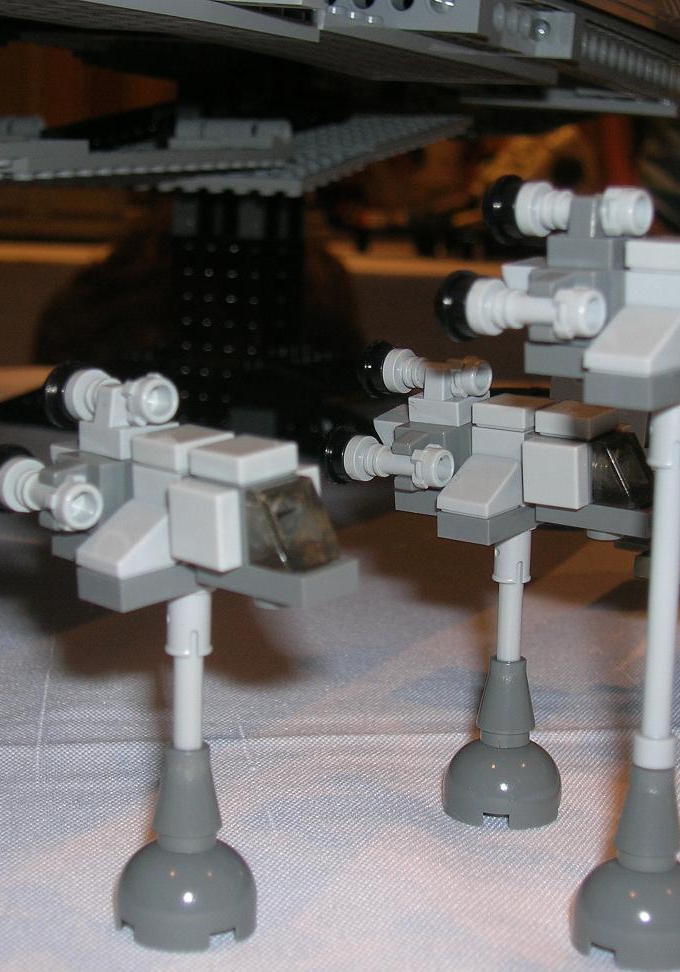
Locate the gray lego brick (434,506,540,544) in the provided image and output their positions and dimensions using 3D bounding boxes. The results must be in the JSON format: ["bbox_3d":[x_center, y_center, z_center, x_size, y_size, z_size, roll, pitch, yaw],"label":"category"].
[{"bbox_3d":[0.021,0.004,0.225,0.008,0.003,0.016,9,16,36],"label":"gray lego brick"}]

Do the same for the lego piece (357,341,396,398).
[{"bbox_3d":[0.006,-0.016,0.233,0.003,0.008,0.008,9,17,38],"label":"lego piece"}]

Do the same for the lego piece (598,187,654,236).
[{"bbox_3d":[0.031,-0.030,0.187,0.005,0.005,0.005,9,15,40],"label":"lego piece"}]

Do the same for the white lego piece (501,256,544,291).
[{"bbox_3d":[0.023,-0.021,0.196,0.006,0.008,0.008,9,15,40],"label":"white lego piece"}]

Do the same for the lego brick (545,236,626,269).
[{"bbox_3d":[0.028,-0.026,0.188,0.008,0.003,0.008,9,15,39],"label":"lego brick"}]

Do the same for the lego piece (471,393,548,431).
[{"bbox_3d":[0.022,-0.009,0.222,0.008,0.003,0.008,9,17,38],"label":"lego piece"}]

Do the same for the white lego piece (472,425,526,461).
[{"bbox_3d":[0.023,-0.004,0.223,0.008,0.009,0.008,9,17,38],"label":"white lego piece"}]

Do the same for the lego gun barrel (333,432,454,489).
[{"bbox_3d":[0.008,-0.003,0.228,0.015,0.006,0.006,9,16,38],"label":"lego gun barrel"}]

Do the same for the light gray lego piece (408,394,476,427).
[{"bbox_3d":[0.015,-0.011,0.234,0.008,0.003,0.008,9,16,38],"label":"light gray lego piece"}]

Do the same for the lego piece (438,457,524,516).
[{"bbox_3d":[0.018,0.000,0.222,0.008,0.006,0.008,9,16,38],"label":"lego piece"}]

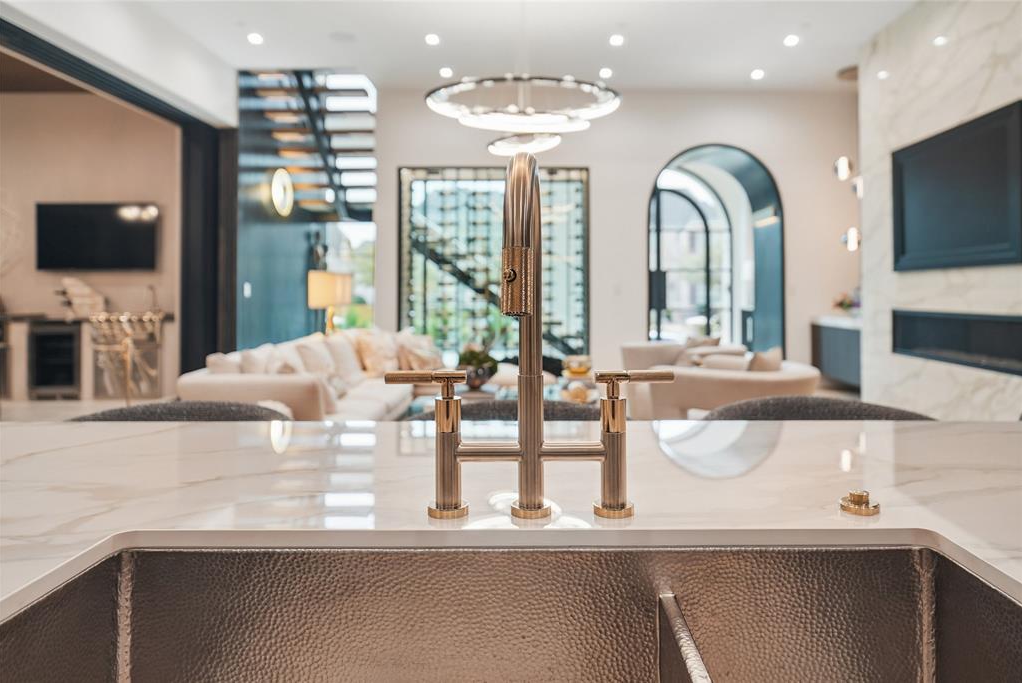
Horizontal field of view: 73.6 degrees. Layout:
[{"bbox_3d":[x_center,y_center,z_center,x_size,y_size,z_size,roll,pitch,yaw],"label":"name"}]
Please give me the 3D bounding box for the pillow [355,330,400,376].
[{"bbox_3d":[-1.212,0.109,6.200,0.470,0.450,0.170,-2,-17,-37],"label":"pillow"}]

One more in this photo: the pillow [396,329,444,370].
[{"bbox_3d":[-0.858,0.103,6.400,0.480,0.440,0.170,0,-20,-13],"label":"pillow"}]

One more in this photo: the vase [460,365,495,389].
[{"bbox_3d":[-0.270,0.290,5.500,0.260,0.210,0.260,0,2,2],"label":"vase"}]

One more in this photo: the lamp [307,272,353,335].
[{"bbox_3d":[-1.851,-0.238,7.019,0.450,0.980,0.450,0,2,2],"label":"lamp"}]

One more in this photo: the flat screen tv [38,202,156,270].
[{"bbox_3d":[-4.915,-1.240,8.100,1.430,0.810,0.060,0,2,2],"label":"flat screen tv"}]

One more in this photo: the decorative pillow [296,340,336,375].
[{"bbox_3d":[-1.554,0.158,5.400,0.150,0.420,0.440,-23,-7,23],"label":"decorative pillow"}]

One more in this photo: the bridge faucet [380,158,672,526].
[{"bbox_3d":[0.023,0.002,0.740,0.352,0.425,0.245,0,2,3],"label":"bridge faucet"}]

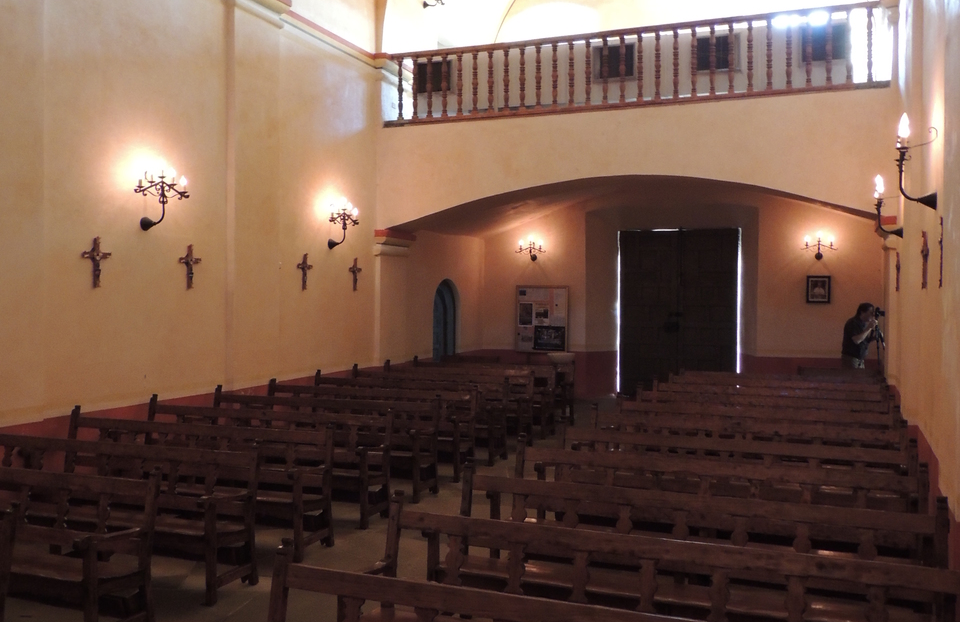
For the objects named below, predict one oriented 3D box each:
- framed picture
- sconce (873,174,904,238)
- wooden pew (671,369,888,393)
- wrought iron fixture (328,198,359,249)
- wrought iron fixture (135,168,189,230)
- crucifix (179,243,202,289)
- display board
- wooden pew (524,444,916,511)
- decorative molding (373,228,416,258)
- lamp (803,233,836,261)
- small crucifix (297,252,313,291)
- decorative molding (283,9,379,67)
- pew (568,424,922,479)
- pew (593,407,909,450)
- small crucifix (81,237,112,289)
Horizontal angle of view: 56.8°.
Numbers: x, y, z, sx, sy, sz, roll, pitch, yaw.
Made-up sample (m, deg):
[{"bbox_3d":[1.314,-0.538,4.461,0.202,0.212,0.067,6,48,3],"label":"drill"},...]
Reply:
[{"bbox_3d":[5.515,-0.346,14.468,0.369,0.444,0.047,1,1,22],"label":"framed picture"},{"bbox_3d":[4.044,-1.021,8.785,0.268,0.605,0.721,1,1,22],"label":"sconce"},{"bbox_3d":[3.401,1.216,10.457,2.495,0.904,0.567,1,1,22],"label":"wooden pew"},{"bbox_3d":[-1.780,-1.113,11.277,0.283,0.671,0.737,1,1,22],"label":"wrought iron fixture"},{"bbox_3d":[-2.994,-1.029,8.174,0.268,0.592,0.722,1,1,22],"label":"wrought iron fixture"},{"bbox_3d":[-2.859,-0.435,8.815,0.055,0.451,0.340,1,1,22],"label":"crucifix"},{"bbox_3d":[1.104,0.156,15.909,0.970,1.180,0.040,1,1,22],"label":"display board"},{"bbox_3d":[1.306,1.299,5.266,2.490,0.885,0.600,1,1,22],"label":"wooden pew"},{"bbox_3d":[-1.198,-0.954,12.788,0.236,0.378,0.964,1,1,22],"label":"decorative molding"},{"bbox_3d":[5.376,-1.024,14.044,0.560,0.470,0.260,1,1,22],"label":"lamp"},{"bbox_3d":[-2.117,-0.471,10.754,0.061,0.463,0.345,1,1,22],"label":"small crucifix"},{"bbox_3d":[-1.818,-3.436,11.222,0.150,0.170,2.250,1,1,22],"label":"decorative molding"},{"bbox_3d":[1.668,1.287,6.158,2.495,0.904,0.567,1,1,22],"label":"pew"},{"bbox_3d":[2.014,1.273,7.018,2.495,0.904,0.567,1,1,22],"label":"pew"},{"bbox_3d":[-3.305,-0.415,7.701,0.055,0.448,0.340,1,1,22],"label":"small crucifix"}]

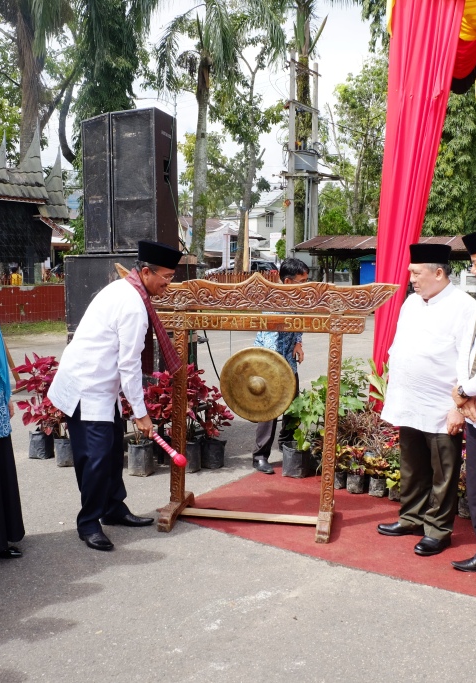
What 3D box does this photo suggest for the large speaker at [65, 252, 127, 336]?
[{"bbox_3d":[-0.963,-0.434,6.206,0.994,0.690,0.629,2,4,25],"label":"large speaker"}]

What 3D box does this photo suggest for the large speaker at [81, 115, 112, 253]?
[{"bbox_3d":[-1.137,-1.430,6.294,0.457,1.228,0.457,3,5,44],"label":"large speaker"}]

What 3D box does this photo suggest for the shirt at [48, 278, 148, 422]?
[{"bbox_3d":[-0.801,0.058,3.950,0.360,0.760,0.480,22,11,15],"label":"shirt"}]

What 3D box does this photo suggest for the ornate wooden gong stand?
[{"bbox_3d":[0.085,0.348,4.090,1.710,1.530,0.490,3,6,12],"label":"ornate wooden gong stand"}]

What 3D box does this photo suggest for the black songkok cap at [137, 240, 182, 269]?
[{"bbox_3d":[-0.434,-0.482,3.800,0.240,0.105,0.170,18,12,19],"label":"black songkok cap"}]

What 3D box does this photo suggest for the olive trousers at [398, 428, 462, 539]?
[{"bbox_3d":[1.100,0.655,3.857,0.300,0.900,0.400,-2,6,-25],"label":"olive trousers"}]

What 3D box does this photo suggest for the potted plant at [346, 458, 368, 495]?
[{"bbox_3d":[0.825,0.922,4.755,0.160,0.245,0.160,0,6,0],"label":"potted plant"}]

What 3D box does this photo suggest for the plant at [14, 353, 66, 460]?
[{"bbox_3d":[-1.620,0.517,5.640,0.460,0.880,0.440,-1,6,-16],"label":"plant"}]

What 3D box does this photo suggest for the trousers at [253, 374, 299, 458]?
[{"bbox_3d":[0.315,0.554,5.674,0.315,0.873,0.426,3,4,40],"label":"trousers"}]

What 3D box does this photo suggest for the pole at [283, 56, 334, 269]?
[{"bbox_3d":[2.465,-5.104,24.393,1.218,10.045,2.029,2,4,33],"label":"pole"}]

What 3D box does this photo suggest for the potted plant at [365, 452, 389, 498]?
[{"bbox_3d":[0.951,0.908,4.675,0.170,0.290,0.170,0,6,0],"label":"potted plant"}]

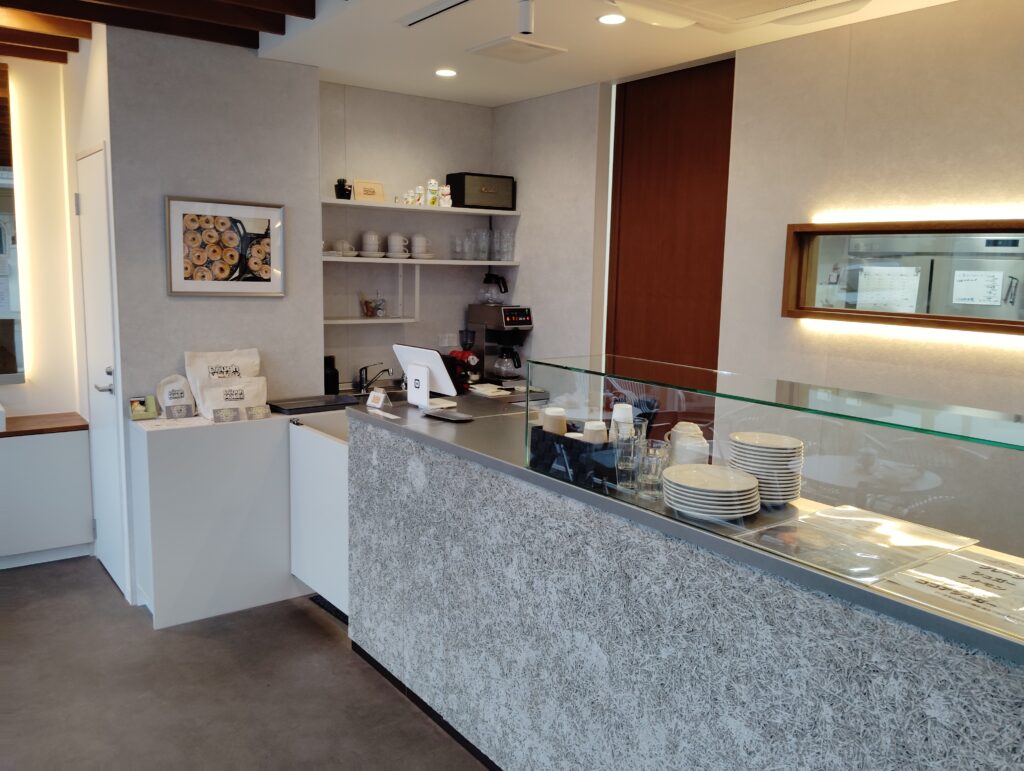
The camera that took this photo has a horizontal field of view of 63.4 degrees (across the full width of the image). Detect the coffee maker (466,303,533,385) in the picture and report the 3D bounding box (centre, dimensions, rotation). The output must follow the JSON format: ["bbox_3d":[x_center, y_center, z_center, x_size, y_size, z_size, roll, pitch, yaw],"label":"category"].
[{"bbox_3d":[-0.068,-0.231,4.803,0.205,0.458,0.355,-5,11,-36],"label":"coffee maker"}]

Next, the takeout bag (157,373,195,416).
[{"bbox_3d":[-1.484,0.045,3.668,0.155,0.192,0.085,-5,11,-36],"label":"takeout bag"}]

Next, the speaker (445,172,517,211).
[{"bbox_3d":[-0.172,-1.086,4.675,0.352,0.190,0.184,-5,11,-36],"label":"speaker"}]

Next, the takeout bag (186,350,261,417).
[{"bbox_3d":[-1.311,-0.013,3.750,0.306,0.288,0.130,-5,11,-36],"label":"takeout bag"}]

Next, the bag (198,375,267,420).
[{"bbox_3d":[-1.243,0.060,3.694,0.272,0.167,0.120,-5,11,-36],"label":"bag"}]

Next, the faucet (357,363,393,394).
[{"bbox_3d":[-0.709,-0.035,4.333,0.235,0.184,0.055,8,11,38],"label":"faucet"}]

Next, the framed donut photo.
[{"bbox_3d":[-1.286,-0.617,3.755,0.523,0.422,0.025,-5,11,-36],"label":"framed donut photo"}]

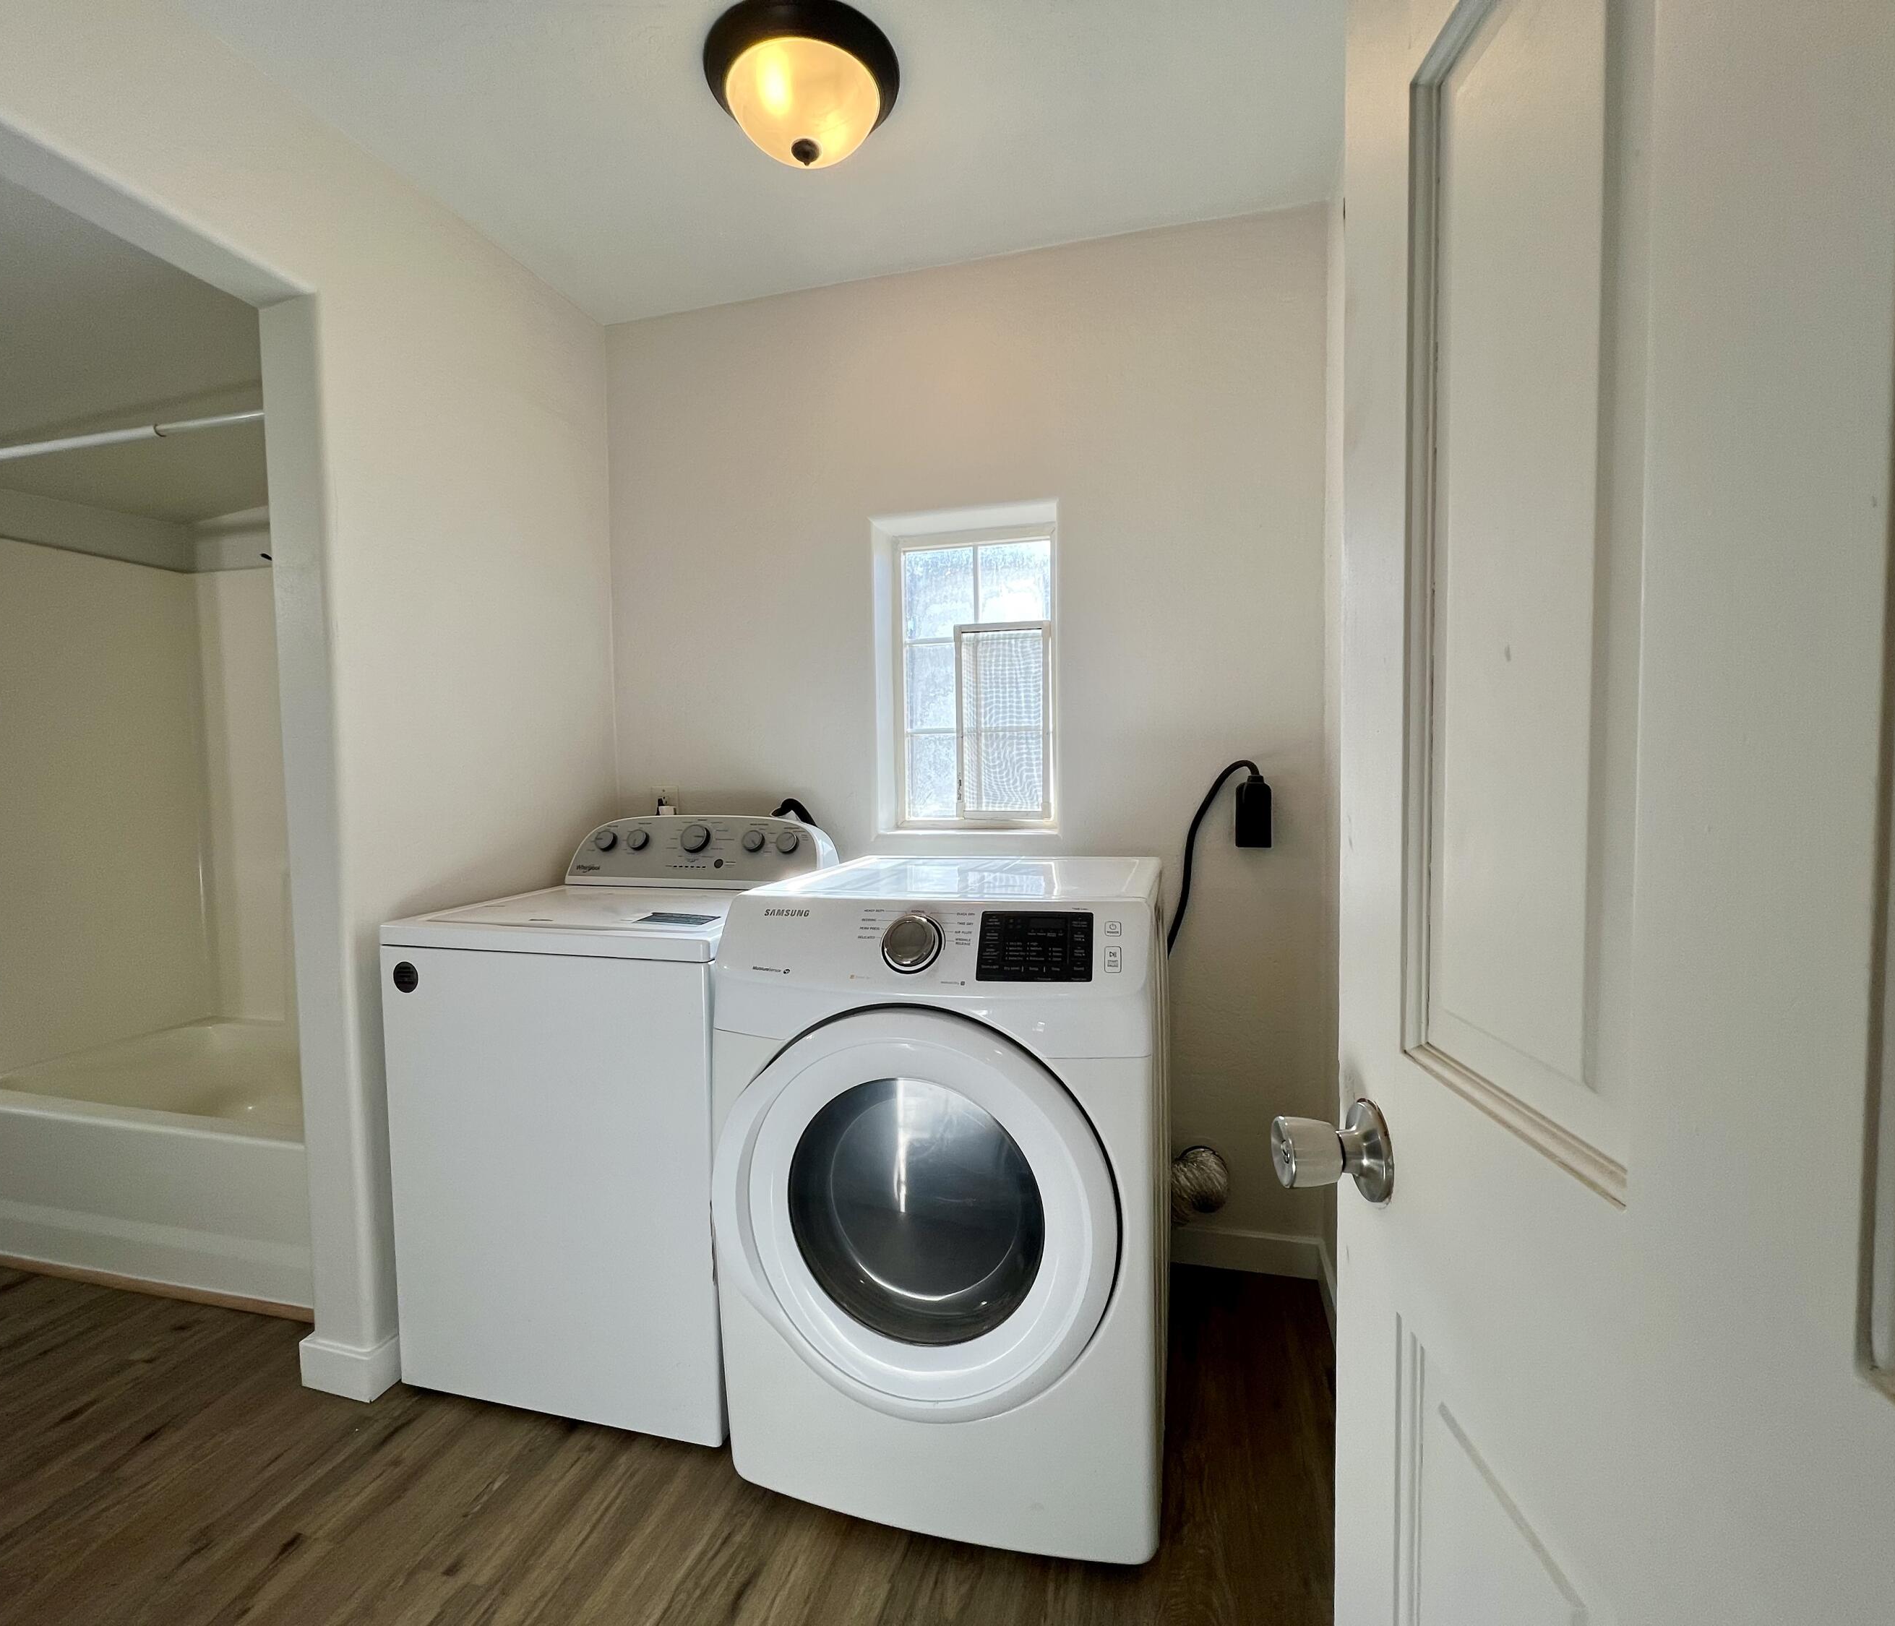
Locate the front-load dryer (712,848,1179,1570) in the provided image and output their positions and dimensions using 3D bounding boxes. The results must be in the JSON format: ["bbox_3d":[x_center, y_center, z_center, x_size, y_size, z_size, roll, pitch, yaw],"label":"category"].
[{"bbox_3d":[0.053,0.623,1.570,0.690,0.995,0.785,0,3,14],"label":"front-load dryer"}]

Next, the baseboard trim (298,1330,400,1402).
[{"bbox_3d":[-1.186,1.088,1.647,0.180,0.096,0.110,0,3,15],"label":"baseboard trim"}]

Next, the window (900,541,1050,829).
[{"bbox_3d":[0.077,-0.360,2.225,0.450,0.810,0.060,0,3,15],"label":"window"}]

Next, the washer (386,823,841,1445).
[{"bbox_3d":[-0.654,0.572,1.819,0.700,1.095,0.690,0,3,14],"label":"washer"}]

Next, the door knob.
[{"bbox_3d":[0.262,0.234,0.562,0.058,0.073,0.073,-1,3,5],"label":"door knob"}]

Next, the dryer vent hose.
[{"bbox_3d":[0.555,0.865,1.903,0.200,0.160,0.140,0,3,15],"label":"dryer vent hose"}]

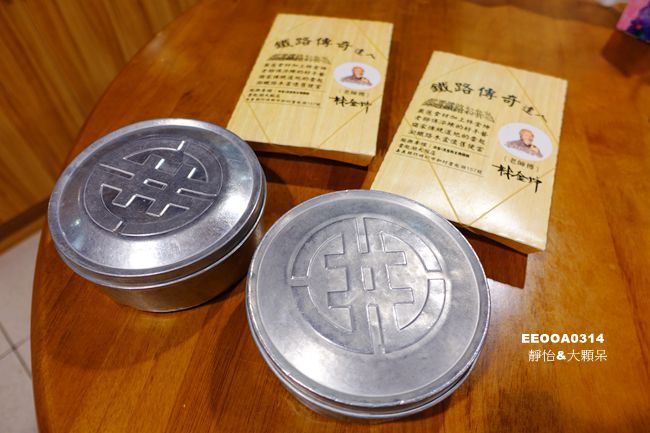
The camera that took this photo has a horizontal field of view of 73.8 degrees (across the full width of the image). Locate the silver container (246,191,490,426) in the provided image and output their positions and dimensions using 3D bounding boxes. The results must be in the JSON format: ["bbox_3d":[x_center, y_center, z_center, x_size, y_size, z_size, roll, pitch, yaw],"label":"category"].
[{"bbox_3d":[0.026,0.055,0.282,0.147,0.054,0.147,2,53,0],"label":"silver container"}]

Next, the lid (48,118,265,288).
[{"bbox_3d":[-0.116,-0.005,0.324,0.147,0.054,0.147,1,53,-1],"label":"lid"}]

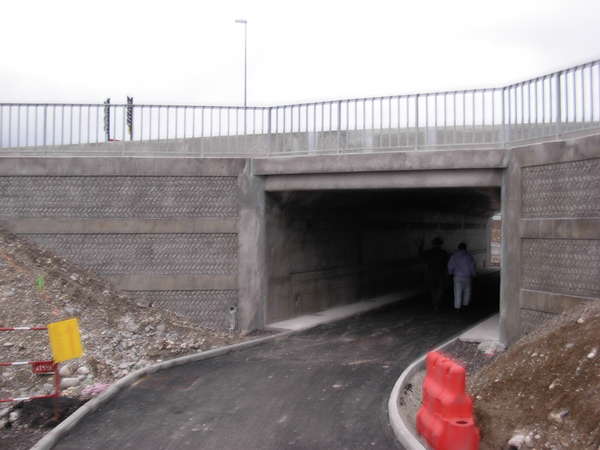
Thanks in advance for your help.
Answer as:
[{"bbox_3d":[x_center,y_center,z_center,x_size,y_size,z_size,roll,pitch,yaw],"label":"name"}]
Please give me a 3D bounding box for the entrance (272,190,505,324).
[{"bbox_3d":[1.600,0.690,12.750,4.600,2.720,1.500,0,-1,26],"label":"entrance"}]

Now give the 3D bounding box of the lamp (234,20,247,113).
[{"bbox_3d":[-3.160,-6.300,35.000,0.650,9.100,0.280,0,0,-6],"label":"lamp"}]

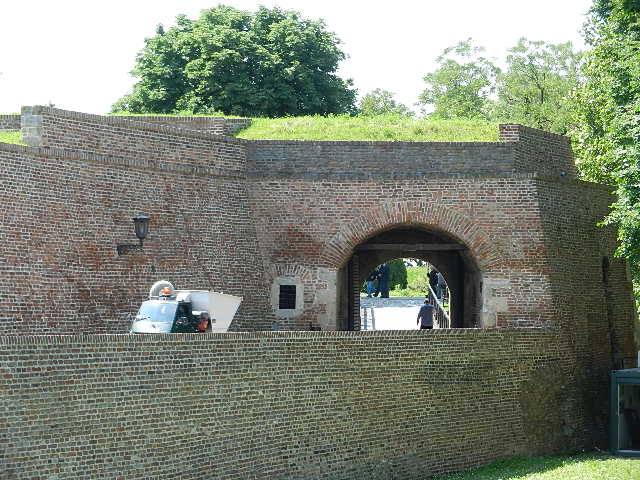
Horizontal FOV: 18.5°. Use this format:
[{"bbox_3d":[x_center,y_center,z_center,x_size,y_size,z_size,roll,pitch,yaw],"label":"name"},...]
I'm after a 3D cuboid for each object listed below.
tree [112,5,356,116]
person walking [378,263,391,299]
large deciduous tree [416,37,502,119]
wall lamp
[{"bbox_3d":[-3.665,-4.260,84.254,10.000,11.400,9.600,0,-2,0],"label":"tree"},{"bbox_3d":[2.830,1.699,86.005,0.420,1.700,0.500,2,-3,-37],"label":"person walking"},{"bbox_3d":[7.632,-4.849,108.300,4.800,12.000,4.800,0,-2,0],"label":"large deciduous tree"},{"bbox_3d":[-4.520,-0.120,47.400,0.860,1.020,0.410,-1,-3,26],"label":"wall lamp"}]

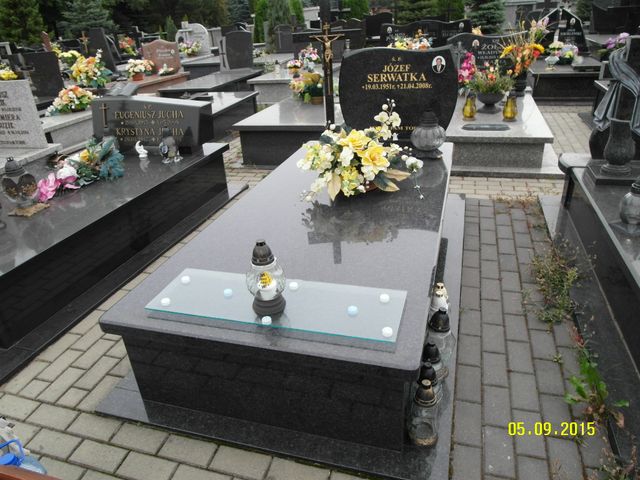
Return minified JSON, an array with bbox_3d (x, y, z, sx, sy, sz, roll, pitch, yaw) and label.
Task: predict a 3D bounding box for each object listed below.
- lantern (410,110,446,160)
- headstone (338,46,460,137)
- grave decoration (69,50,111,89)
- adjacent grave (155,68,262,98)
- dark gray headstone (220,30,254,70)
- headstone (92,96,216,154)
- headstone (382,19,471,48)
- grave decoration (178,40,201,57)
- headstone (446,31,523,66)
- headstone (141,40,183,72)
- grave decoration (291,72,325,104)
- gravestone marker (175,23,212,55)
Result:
[{"bbox_3d":[0.754,-0.739,3.063,0.253,0.308,0.253,5,29,17],"label":"lantern"},{"bbox_3d":[0.546,-1.026,3.117,0.808,0.613,0.121,5,29,17],"label":"headstone"},{"bbox_3d":[-4.063,-3.023,7.890,0.660,0.620,0.520,5,29,17],"label":"grave decoration"},{"bbox_3d":[-1.970,-2.920,8.504,1.010,0.343,2.222,5,29,17],"label":"adjacent grave"},{"bbox_3d":[-1.725,-3.877,9.197,0.707,0.717,0.151,5,29,17],"label":"dark gray headstone"},{"bbox_3d":[-1.333,-0.915,3.473,0.960,0.410,0.230,5,28,17],"label":"headstone"},{"bbox_3d":[1.933,-3.703,8.176,1.570,0.610,0.120,5,29,17],"label":"headstone"},{"bbox_3d":[-3.656,-5.365,12.430,0.550,0.400,0.420,5,29,17],"label":"grave decoration"},{"bbox_3d":[1.887,-2.010,5.068,0.860,0.650,0.130,5,28,17],"label":"headstone"},{"bbox_3d":[-3.323,-3.864,9.315,0.820,0.630,0.140,5,28,17],"label":"headstone"},{"bbox_3d":[-0.120,-1.706,4.951,0.400,0.350,0.360,5,28,17],"label":"grave decoration"},{"bbox_3d":[-3.591,-5.725,12.672,1.161,0.858,0.182,5,29,17],"label":"gravestone marker"}]

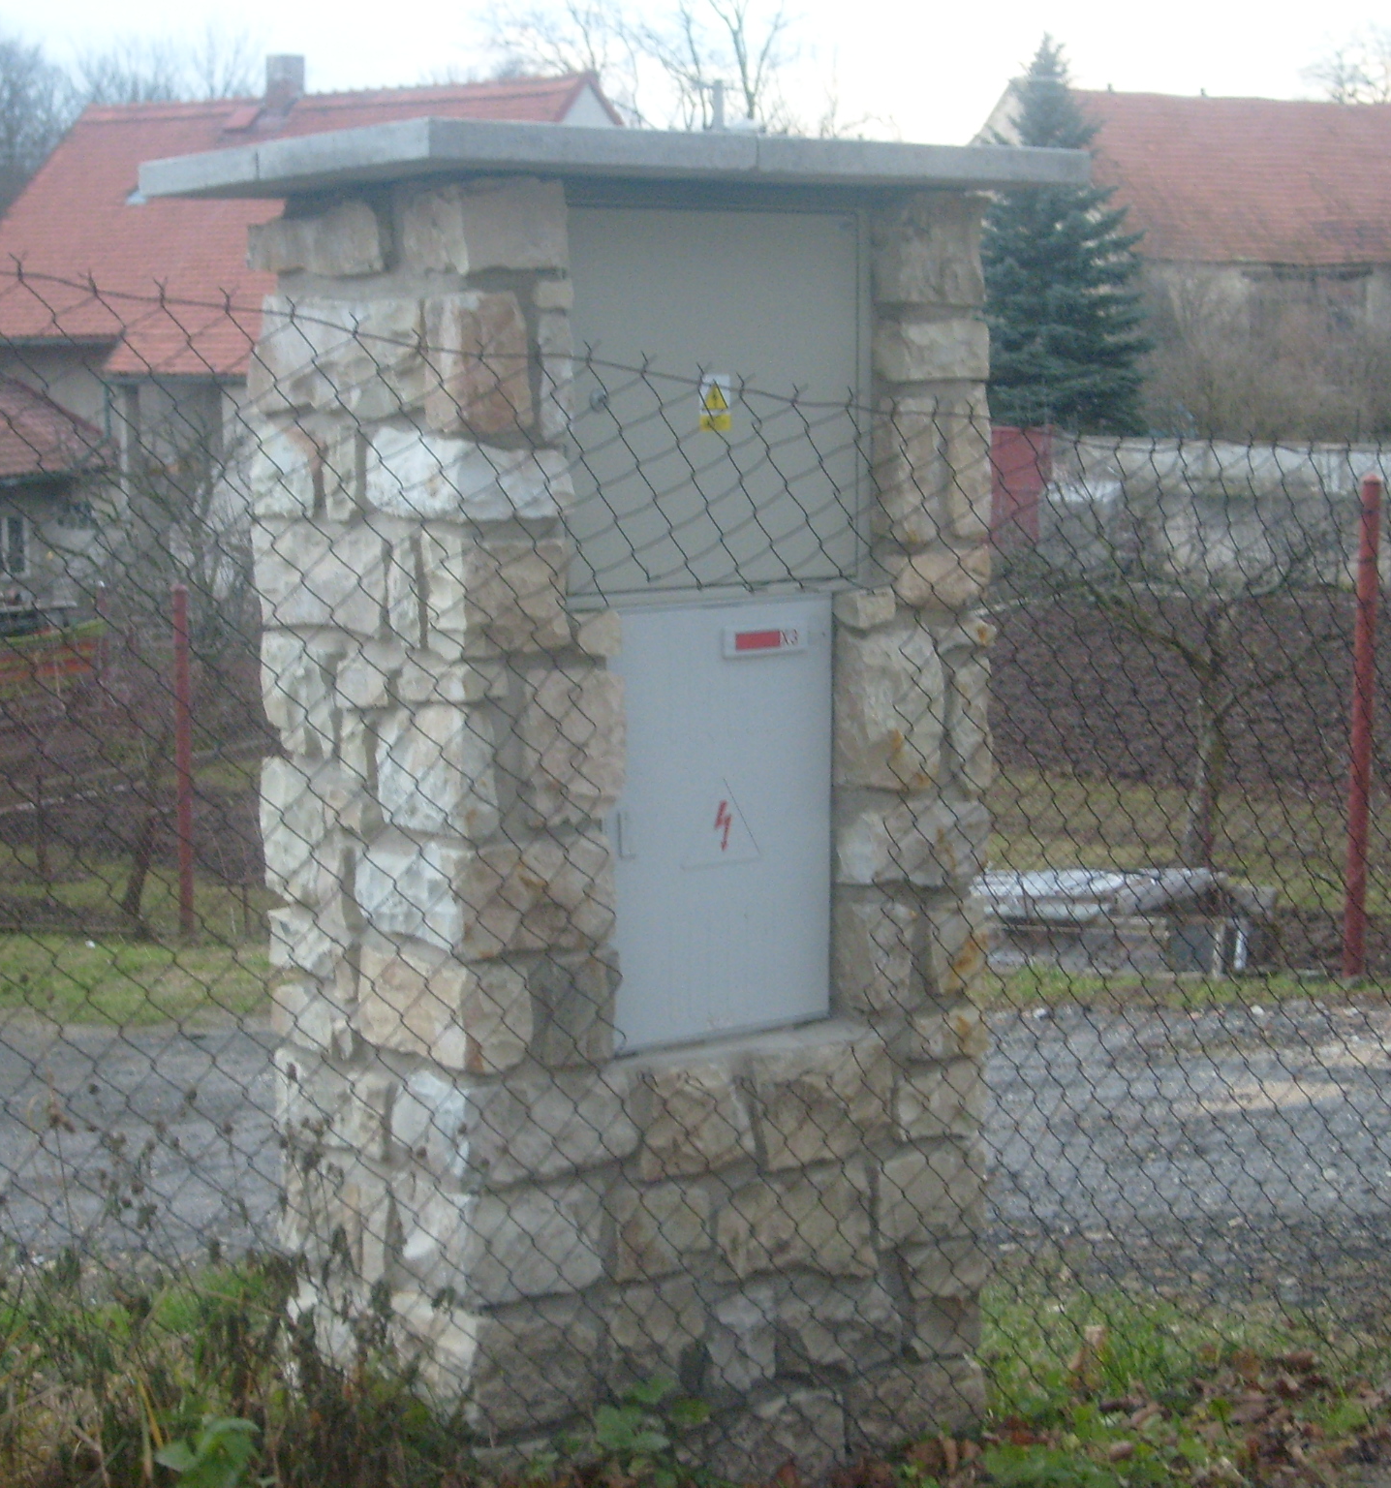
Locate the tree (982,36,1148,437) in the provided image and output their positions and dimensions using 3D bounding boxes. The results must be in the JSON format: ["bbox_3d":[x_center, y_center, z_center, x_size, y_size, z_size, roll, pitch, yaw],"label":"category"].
[{"bbox_3d":[5.804,-8.111,48.003,3.195,6.430,3.195,0,7,0],"label":"tree"}]

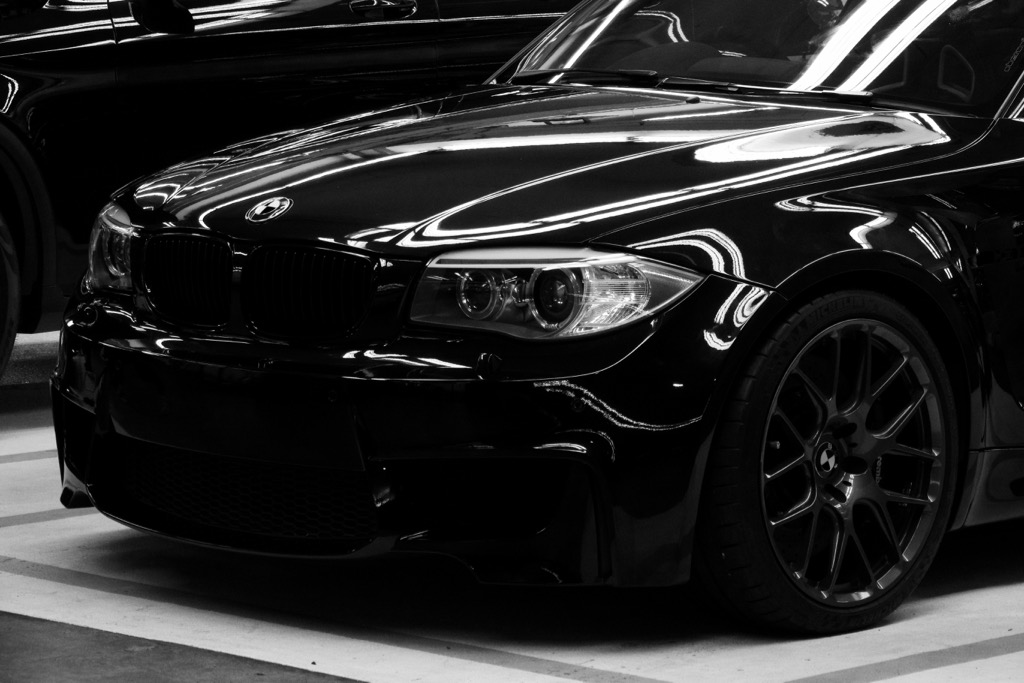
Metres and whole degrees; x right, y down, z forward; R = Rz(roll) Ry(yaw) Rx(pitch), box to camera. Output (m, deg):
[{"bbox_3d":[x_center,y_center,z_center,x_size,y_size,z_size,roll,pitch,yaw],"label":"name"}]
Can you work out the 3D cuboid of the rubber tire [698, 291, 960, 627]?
[{"bbox_3d":[0.544,0.205,7.298,0.250,0.650,0.650,7,9,44],"label":"rubber tire"}]

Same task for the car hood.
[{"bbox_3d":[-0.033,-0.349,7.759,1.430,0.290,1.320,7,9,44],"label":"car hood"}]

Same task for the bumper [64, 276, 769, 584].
[{"bbox_3d":[-0.374,0.100,7.464,1.780,0.550,0.600,7,9,44],"label":"bumper"}]

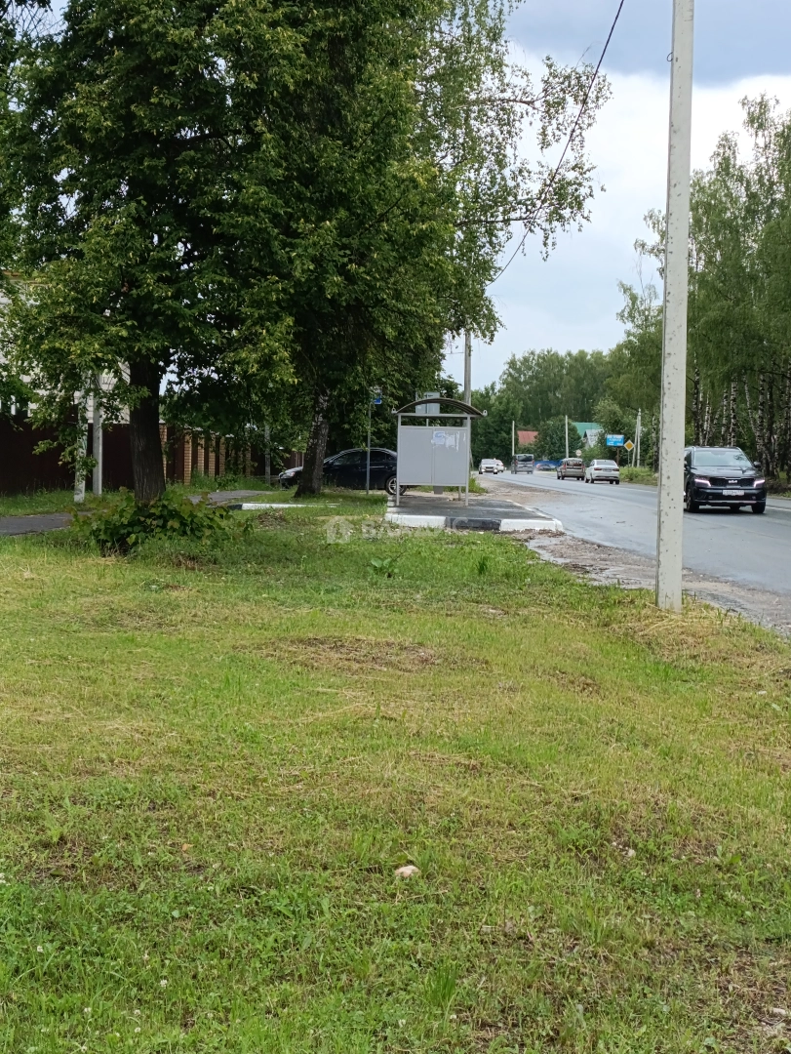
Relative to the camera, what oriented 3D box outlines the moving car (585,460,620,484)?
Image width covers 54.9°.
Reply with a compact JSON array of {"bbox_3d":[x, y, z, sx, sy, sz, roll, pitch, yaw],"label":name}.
[{"bbox_3d":[13.223,-3.501,48.582,1.764,1.497,4.410,1,5,8],"label":"moving car"}]

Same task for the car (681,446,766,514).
[{"bbox_3d":[8.975,-1.312,21.330,1.900,1.700,4.810,1,5,12],"label":"car"}]

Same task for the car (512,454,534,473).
[{"bbox_3d":[13.005,-6.320,77.751,1.920,1.970,4.950,0,5,2],"label":"car"}]

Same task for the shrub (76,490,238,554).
[{"bbox_3d":[-3.550,-0.124,11.433,2.200,0.850,1.800,0,5,0],"label":"shrub"}]

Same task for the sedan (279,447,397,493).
[{"bbox_3d":[-1.415,-1.789,25.140,4.750,1.470,1.820,1,5,5],"label":"sedan"}]

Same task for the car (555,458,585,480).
[{"bbox_3d":[13.461,-4.422,58.322,1.750,1.650,4.470,1,5,6],"label":"car"}]

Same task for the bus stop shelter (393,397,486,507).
[{"bbox_3d":[1.106,-1.927,19.757,2.250,2.630,2.900,0,5,2],"label":"bus stop shelter"}]

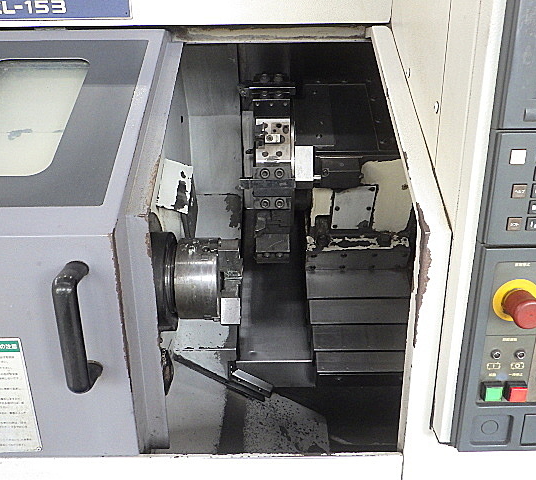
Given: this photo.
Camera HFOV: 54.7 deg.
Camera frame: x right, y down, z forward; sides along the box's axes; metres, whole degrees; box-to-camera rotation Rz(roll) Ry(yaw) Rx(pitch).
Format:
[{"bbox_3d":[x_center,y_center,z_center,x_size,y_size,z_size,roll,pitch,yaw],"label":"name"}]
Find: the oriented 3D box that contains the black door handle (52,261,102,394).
[{"bbox_3d":[-0.251,0.121,0.679,0.032,0.174,0.057,-1,19,-1],"label":"black door handle"}]

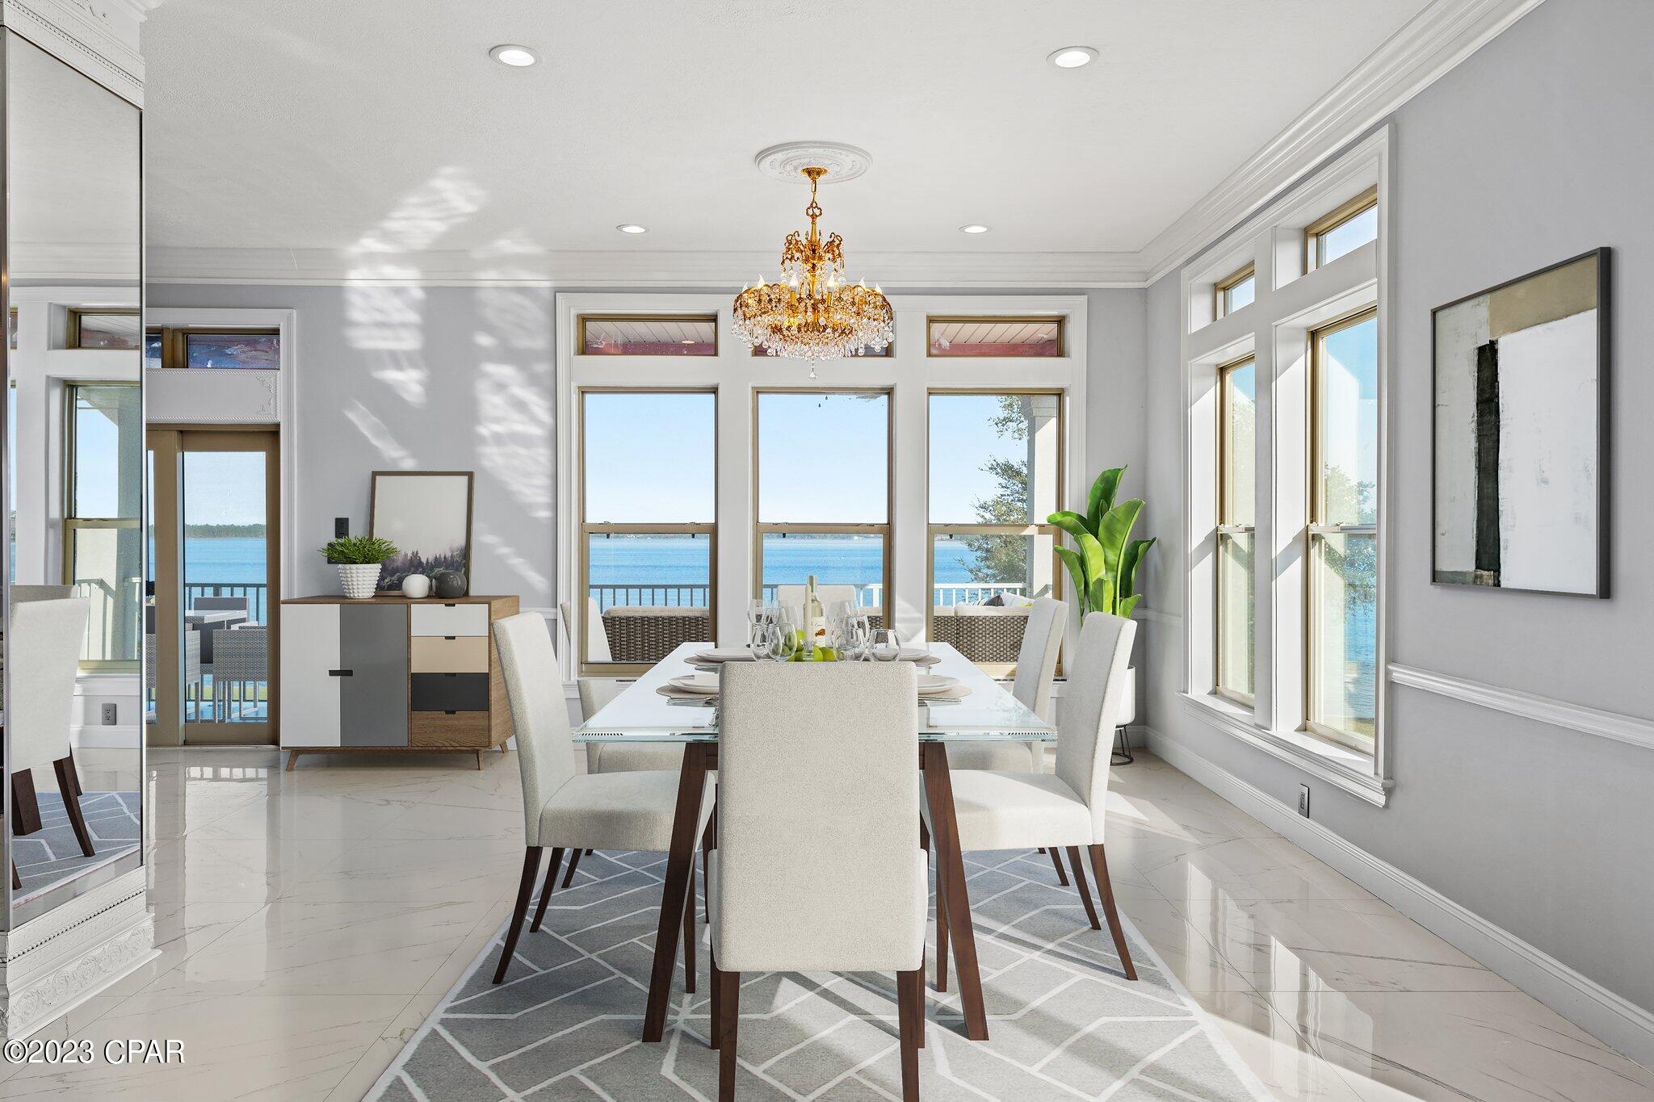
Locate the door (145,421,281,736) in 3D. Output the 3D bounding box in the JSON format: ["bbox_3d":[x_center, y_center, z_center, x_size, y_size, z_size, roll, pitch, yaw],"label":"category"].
[{"bbox_3d":[-3.937,0.215,6.614,1.300,1.918,0.110,0,1,-1],"label":"door"}]

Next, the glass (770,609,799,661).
[{"bbox_3d":[-0.129,0.330,3.268,0.085,0.230,0.085,0,1,-1],"label":"glass"}]

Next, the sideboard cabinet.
[{"bbox_3d":[-2.278,0.690,5.901,1.080,0.870,0.490,0,1,-1],"label":"sideboard cabinet"}]

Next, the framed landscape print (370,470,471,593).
[{"bbox_3d":[-2.258,-0.096,6.112,0.565,0.690,0.030,0,-5,-1],"label":"framed landscape print"}]

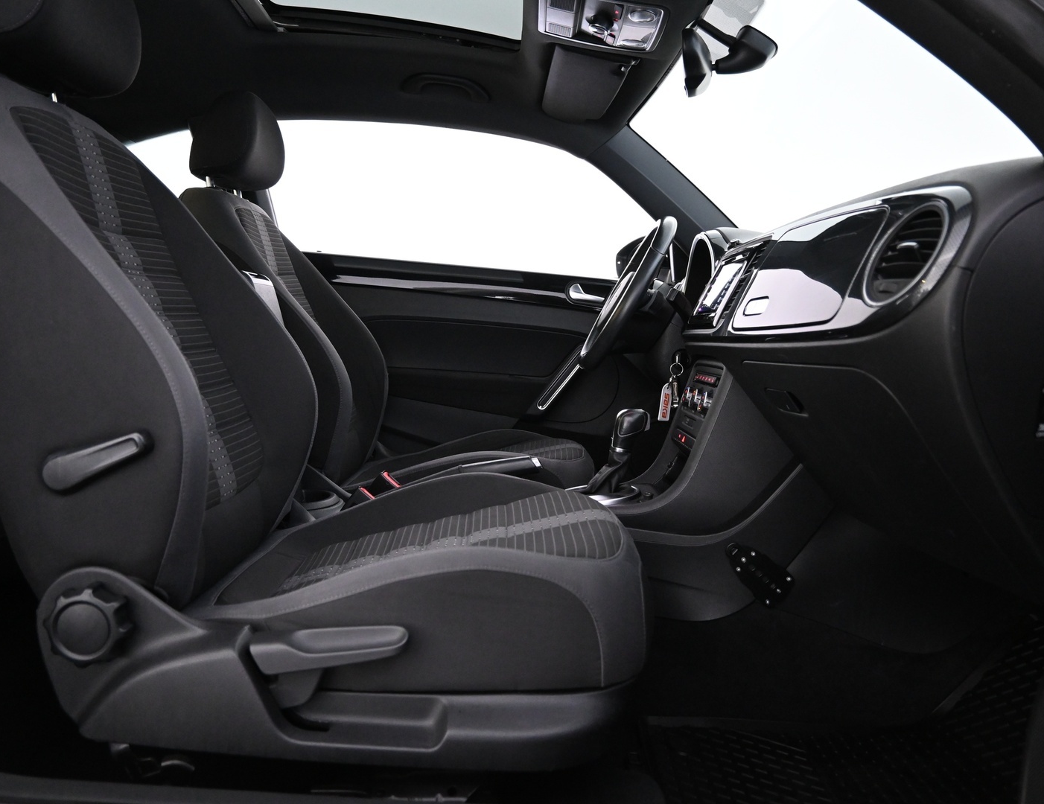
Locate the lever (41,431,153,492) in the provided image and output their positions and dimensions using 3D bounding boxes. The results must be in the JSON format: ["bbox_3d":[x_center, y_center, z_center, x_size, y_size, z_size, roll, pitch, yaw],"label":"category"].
[{"bbox_3d":[-0.411,0.057,0.777,0.101,0.033,0.025,-21,4,2],"label":"lever"}]

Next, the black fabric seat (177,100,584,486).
[{"bbox_3d":[-0.267,-0.160,1.715,0.850,0.940,0.530,4,4,0],"label":"black fabric seat"}]

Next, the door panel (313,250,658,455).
[{"bbox_3d":[-0.083,-0.075,2.051,1.020,0.540,0.110,4,4,0],"label":"door panel"}]

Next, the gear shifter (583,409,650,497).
[{"bbox_3d":[0.160,0.088,1.384,0.117,0.158,0.075,4,4,0],"label":"gear shifter"}]

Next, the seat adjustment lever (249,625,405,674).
[{"bbox_3d":[-0.185,0.238,0.769,0.146,0.041,0.034,-6,4,1],"label":"seat adjustment lever"}]

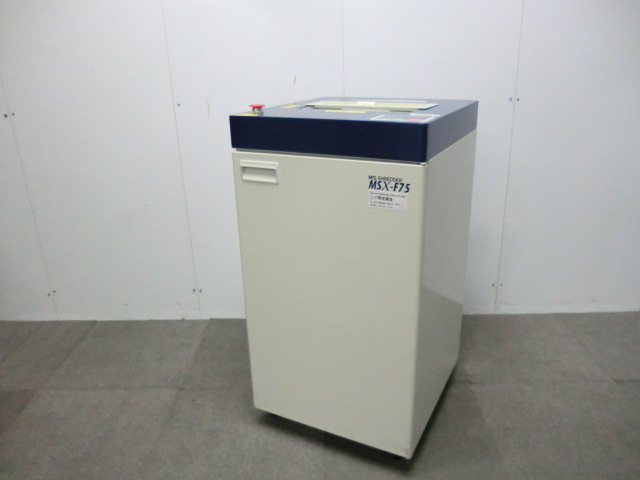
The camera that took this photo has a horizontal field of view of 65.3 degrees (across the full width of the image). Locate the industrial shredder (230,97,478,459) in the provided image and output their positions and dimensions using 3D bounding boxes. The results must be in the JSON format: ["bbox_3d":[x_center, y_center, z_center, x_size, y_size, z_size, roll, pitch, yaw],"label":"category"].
[{"bbox_3d":[0.136,0.070,1.565,0.520,0.957,0.548,9,23,26],"label":"industrial shredder"}]

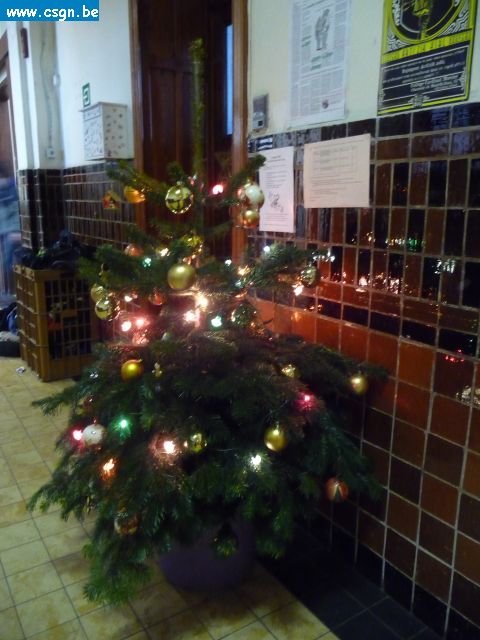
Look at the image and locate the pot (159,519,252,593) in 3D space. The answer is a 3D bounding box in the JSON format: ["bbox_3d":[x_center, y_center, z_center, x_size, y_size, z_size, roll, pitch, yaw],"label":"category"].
[{"bbox_3d":[-0.117,0.726,1.859,0.380,0.320,0.380,0,14,0],"label":"pot"}]

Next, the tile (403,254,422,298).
[{"bbox_3d":[0.483,-0.124,1.437,0.010,0.120,0.058,-8,15,-31],"label":"tile"}]

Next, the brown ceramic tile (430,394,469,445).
[{"bbox_3d":[0.566,0.267,1.394,0.010,0.120,0.120,-8,15,-31],"label":"brown ceramic tile"}]

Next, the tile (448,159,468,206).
[{"bbox_3d":[0.556,-0.348,1.309,0.010,0.120,0.055,-9,16,-32],"label":"tile"}]

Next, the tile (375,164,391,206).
[{"bbox_3d":[0.418,-0.389,1.489,0.010,0.122,0.058,-9,16,-31],"label":"tile"}]

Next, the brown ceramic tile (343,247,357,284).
[{"bbox_3d":[0.358,-0.174,1.662,0.012,0.123,0.056,-9,16,-32],"label":"brown ceramic tile"}]

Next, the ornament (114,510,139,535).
[{"bbox_3d":[-0.300,0.536,1.370,0.060,0.065,0.060,-1,14,-5],"label":"ornament"}]

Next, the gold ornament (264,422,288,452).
[{"bbox_3d":[0.096,0.311,1.365,0.062,0.076,0.062,1,13,4],"label":"gold ornament"}]

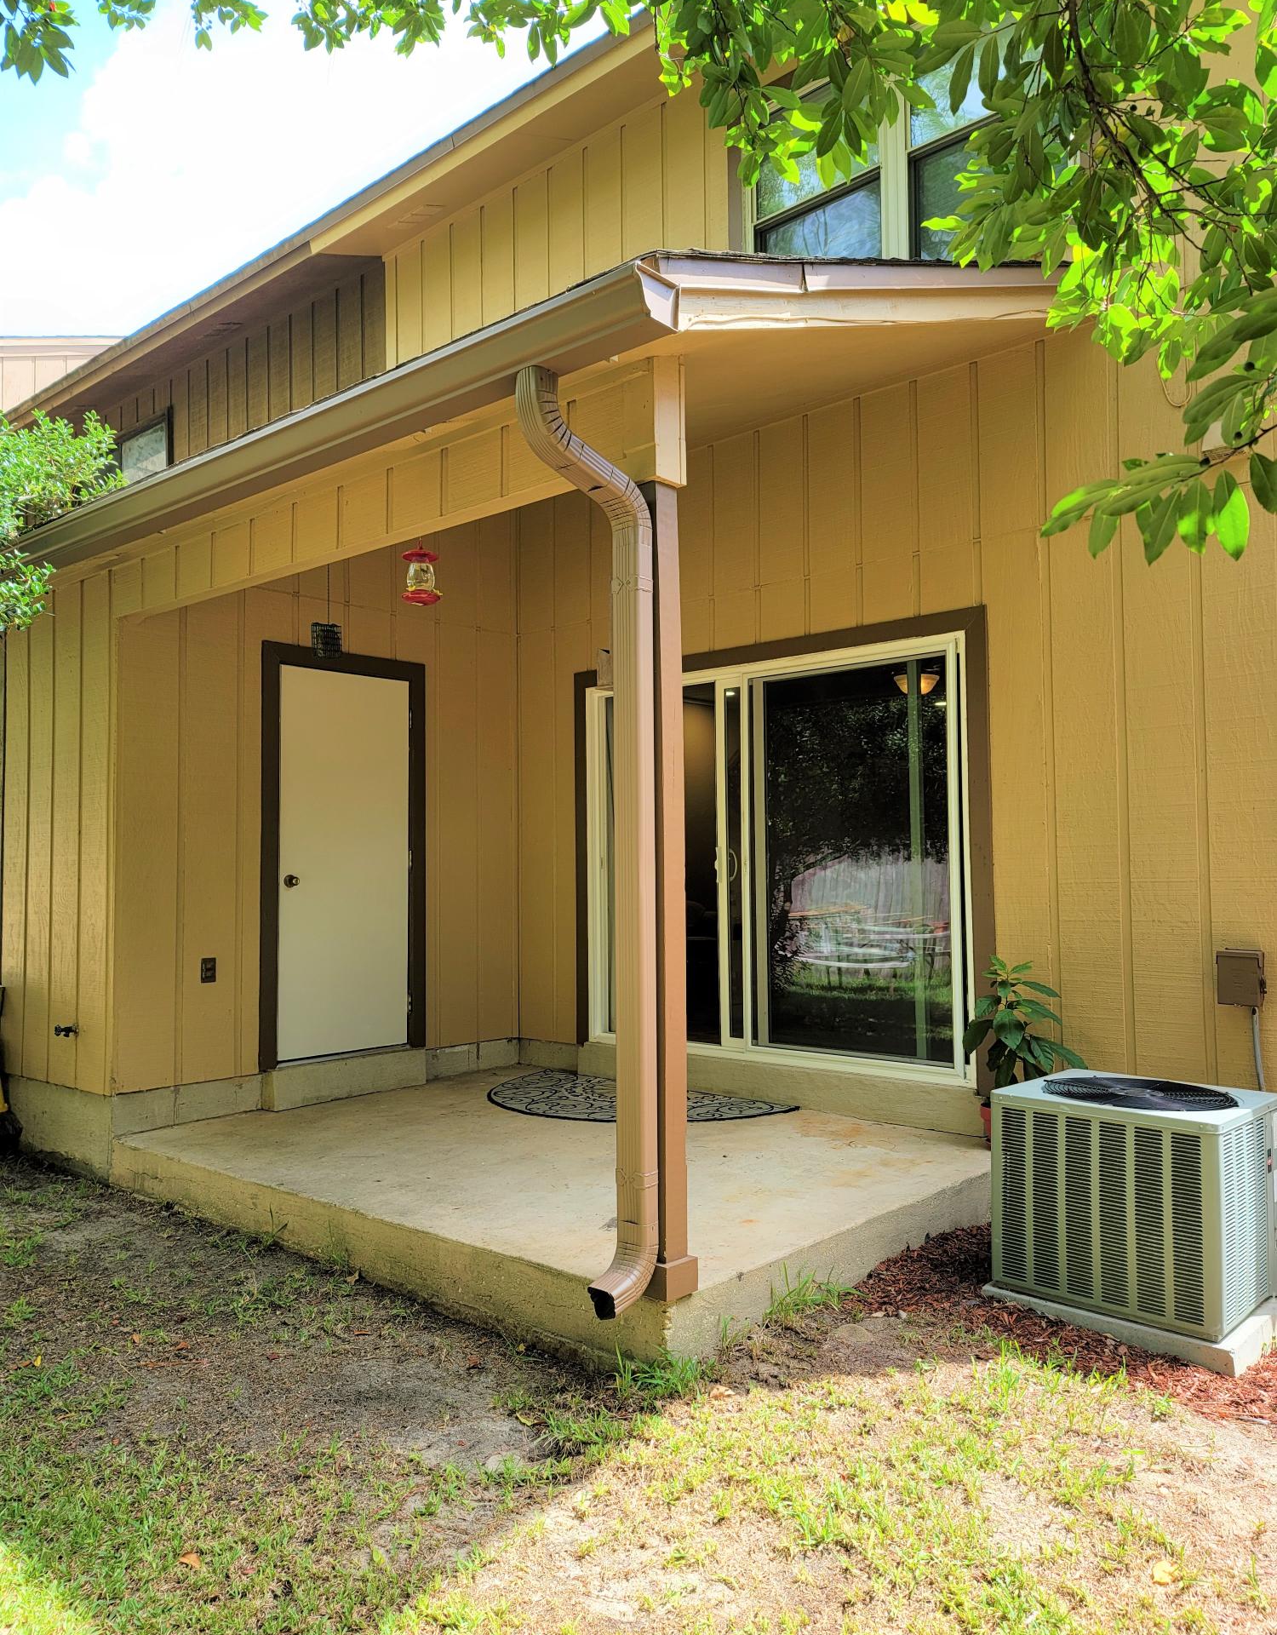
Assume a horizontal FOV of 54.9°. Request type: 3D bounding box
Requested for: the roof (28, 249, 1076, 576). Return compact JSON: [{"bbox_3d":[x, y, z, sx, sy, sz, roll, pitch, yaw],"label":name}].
[{"bbox_3d":[-0.567,-1.740,5.514,4.099,1.231,2.971,-3,-3,41],"label":"roof"}]

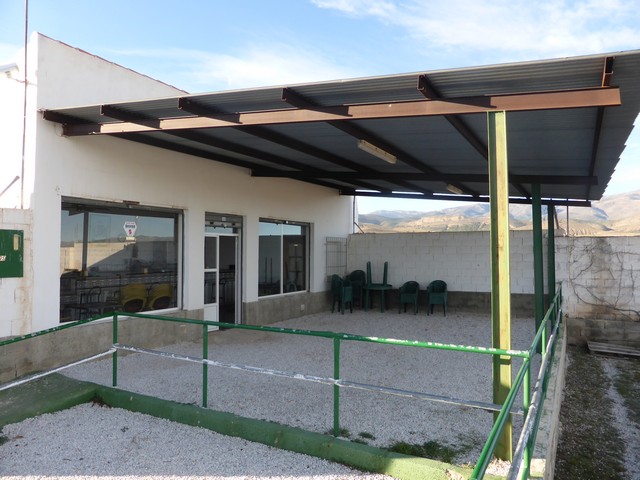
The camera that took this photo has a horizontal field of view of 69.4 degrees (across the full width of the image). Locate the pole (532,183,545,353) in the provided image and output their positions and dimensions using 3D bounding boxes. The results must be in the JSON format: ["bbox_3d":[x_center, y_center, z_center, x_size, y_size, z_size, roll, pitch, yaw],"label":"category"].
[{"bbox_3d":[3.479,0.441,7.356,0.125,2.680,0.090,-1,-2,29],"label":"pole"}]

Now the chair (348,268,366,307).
[{"bbox_3d":[1.072,1.446,13.397,0.530,1.090,0.550,-1,-2,24],"label":"chair"}]

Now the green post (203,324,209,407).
[{"bbox_3d":[-1.171,1.279,4.721,0.042,0.865,0.042,-1,-2,29],"label":"green post"}]

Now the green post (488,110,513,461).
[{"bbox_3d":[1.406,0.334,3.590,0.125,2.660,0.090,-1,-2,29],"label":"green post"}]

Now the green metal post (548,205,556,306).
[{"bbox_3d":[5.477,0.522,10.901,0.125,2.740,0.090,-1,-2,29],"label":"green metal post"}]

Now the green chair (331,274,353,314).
[{"bbox_3d":[0.591,1.459,12.359,0.560,1.000,0.530,-2,-3,43],"label":"green chair"}]

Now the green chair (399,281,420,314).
[{"bbox_3d":[2.382,1.528,12.248,0.530,0.840,0.550,-1,-2,25],"label":"green chair"}]

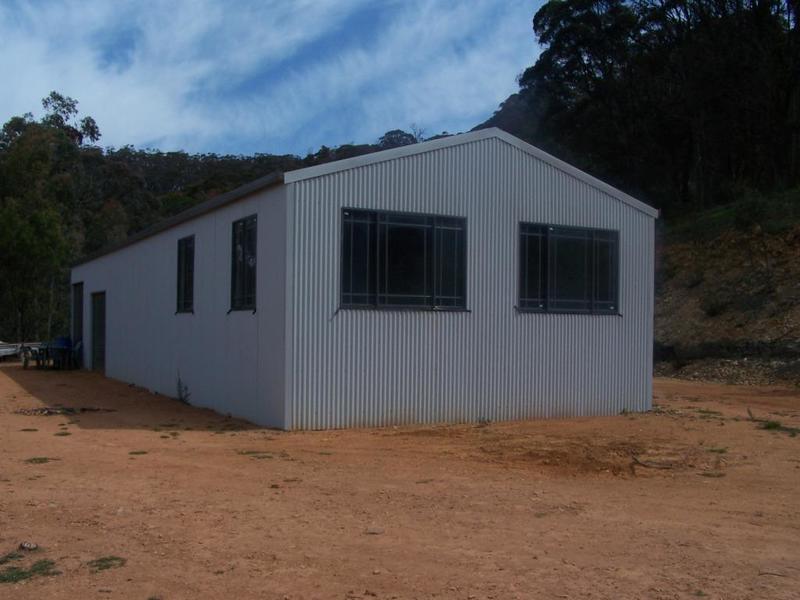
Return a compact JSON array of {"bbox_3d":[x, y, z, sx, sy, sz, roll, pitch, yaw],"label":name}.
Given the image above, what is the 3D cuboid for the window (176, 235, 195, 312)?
[{"bbox_3d":[-4.011,-0.468,16.542,0.100,1.418,1.084,2,-2,-30],"label":"window"}]

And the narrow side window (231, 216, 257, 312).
[{"bbox_3d":[-2.429,-0.560,13.788,0.100,1.434,1.116,2,-2,-30],"label":"narrow side window"}]

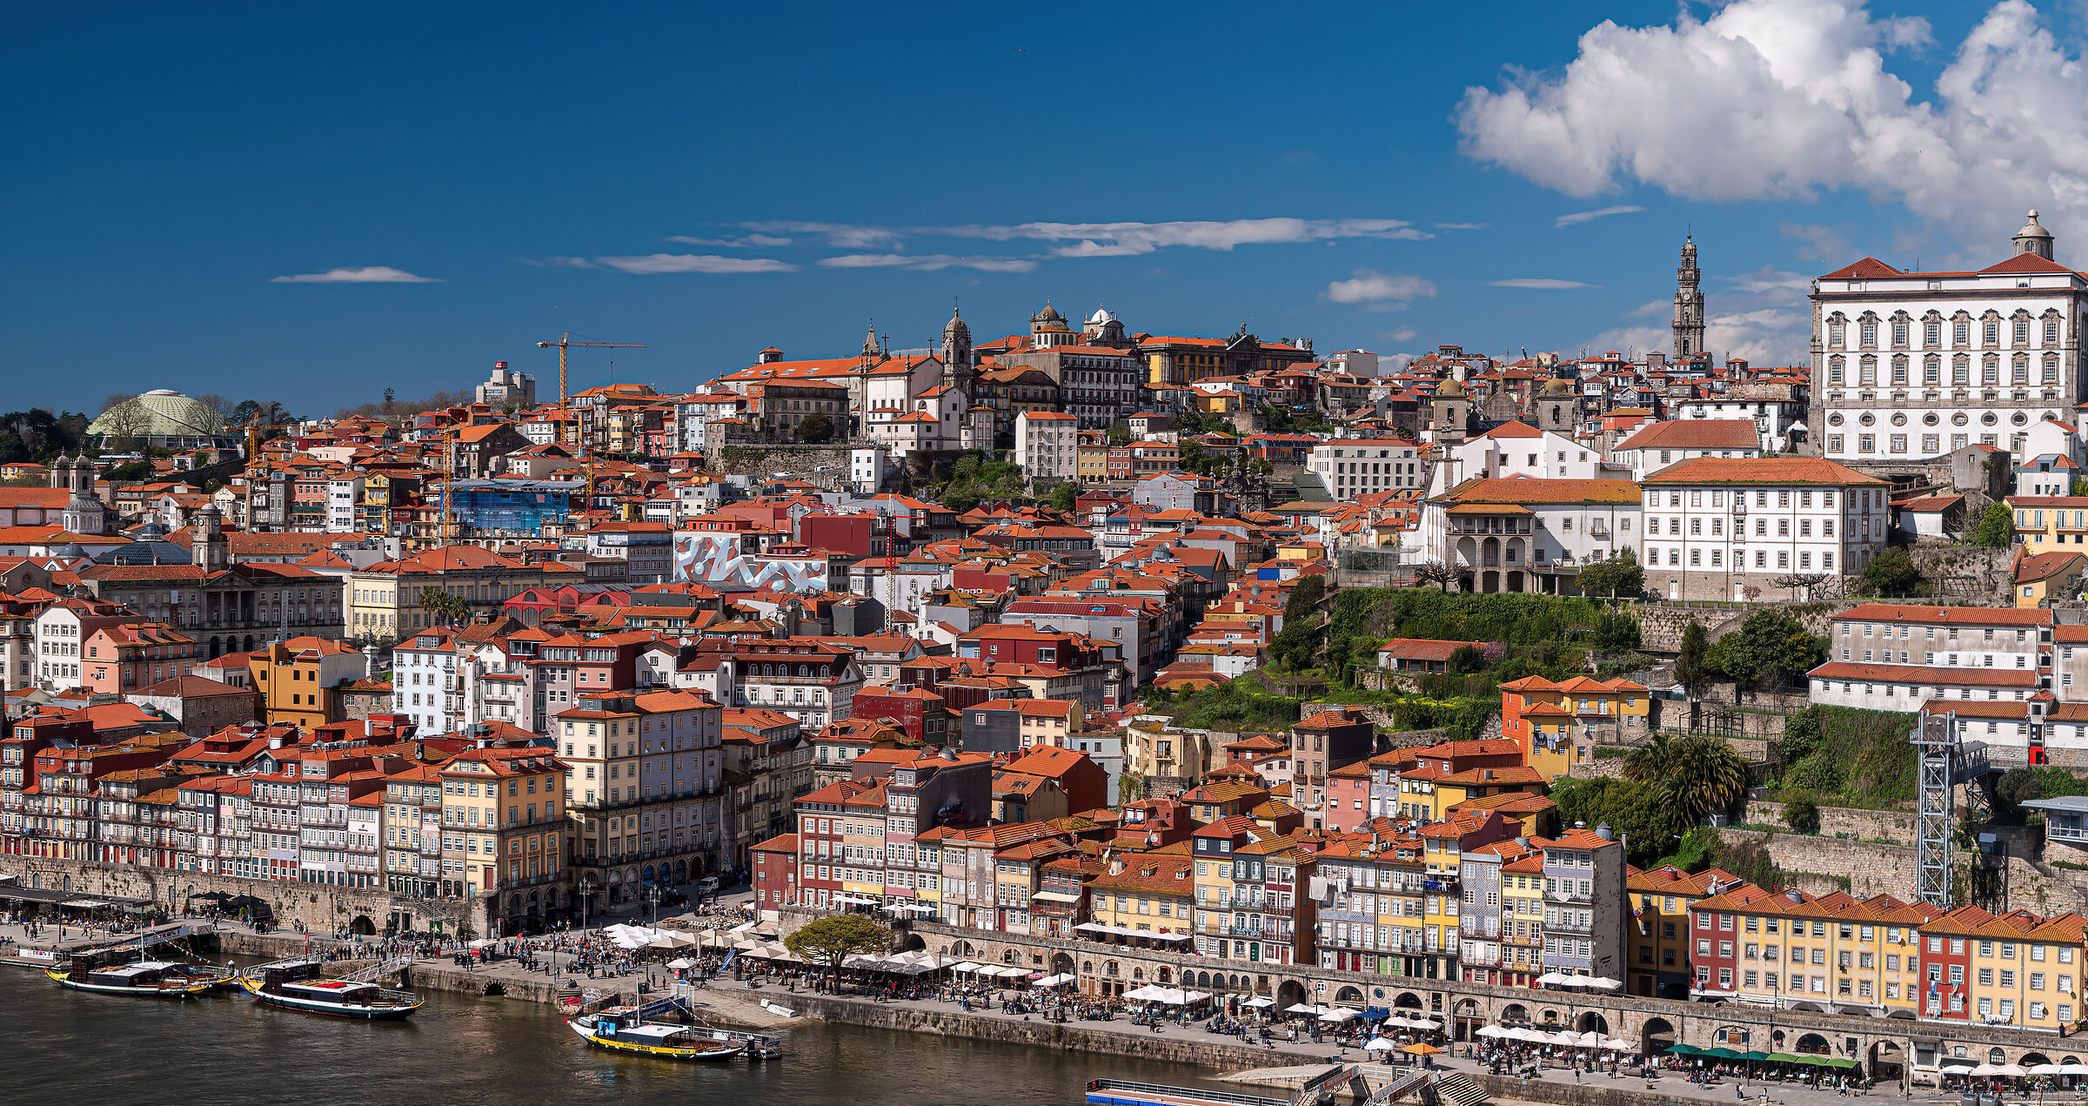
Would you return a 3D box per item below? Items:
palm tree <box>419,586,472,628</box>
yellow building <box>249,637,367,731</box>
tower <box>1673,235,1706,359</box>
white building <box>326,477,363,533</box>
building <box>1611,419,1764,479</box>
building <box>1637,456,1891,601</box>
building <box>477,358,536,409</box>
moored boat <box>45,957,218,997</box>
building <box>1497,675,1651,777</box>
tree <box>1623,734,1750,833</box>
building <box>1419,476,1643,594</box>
[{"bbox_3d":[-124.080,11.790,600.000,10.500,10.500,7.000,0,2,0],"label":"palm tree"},{"bbox_3d":[-134.890,25.320,530.000,14.000,19.500,15.000,1,2,16],"label":"yellow building"},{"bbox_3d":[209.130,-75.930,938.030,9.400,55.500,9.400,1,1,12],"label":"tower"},{"bbox_3d":[-180.380,-11.960,748.000,7.000,16.000,10.000,0,1,-3],"label":"white building"},{"bbox_3d":[101.330,-15.420,456.970,18.400,11.000,14.500,0,1,-5],"label":"building"},{"bbox_3d":[103.070,-3.580,414.320,31.300,20.500,15.800,1,2,37],"label":"building"},{"bbox_3d":[-291.600,-88.550,1570.000,22.000,31.000,22.000,1,2,34],"label":"building"},{"bbox_3d":[-134.110,61.710,424.000,28.500,5.300,5.000,1,2,24],"label":"moored boat"},{"bbox_3d":[75.660,24.680,414.000,19.500,14.800,13.000,0,2,3],"label":"building"},{"bbox_3d":[83.990,30.130,380.000,15.500,12.600,14.000,0,2,0],"label":"tree"},{"bbox_3d":[84.030,-3.060,503.000,35.000,20.500,19.000,0,1,-3],"label":"building"}]

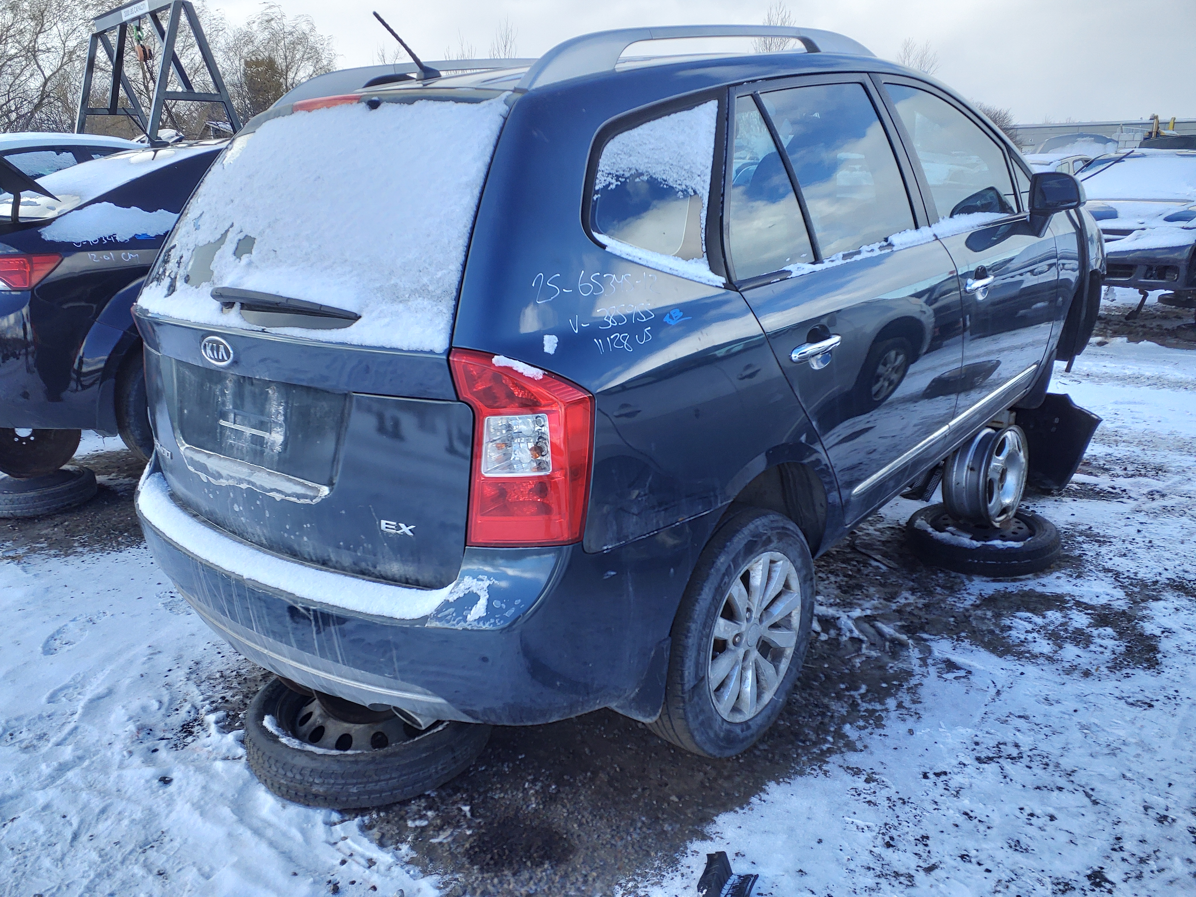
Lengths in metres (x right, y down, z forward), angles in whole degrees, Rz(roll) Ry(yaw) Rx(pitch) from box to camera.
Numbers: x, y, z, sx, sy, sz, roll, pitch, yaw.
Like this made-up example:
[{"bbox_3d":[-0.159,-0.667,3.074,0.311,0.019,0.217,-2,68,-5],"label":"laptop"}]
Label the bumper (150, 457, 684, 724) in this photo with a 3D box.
[{"bbox_3d":[-0.650,0.279,2.356,1.770,0.450,0.670,12,24,39],"label":"bumper"}]

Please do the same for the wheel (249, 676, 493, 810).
[{"bbox_3d":[-0.619,0.745,2.480,0.654,0.185,0.654,-1,11,0],"label":"wheel"}]

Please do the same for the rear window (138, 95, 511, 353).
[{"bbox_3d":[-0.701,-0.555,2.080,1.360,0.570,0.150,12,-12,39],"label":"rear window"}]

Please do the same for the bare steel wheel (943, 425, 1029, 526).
[{"bbox_3d":[1.545,0.099,3.579,0.408,0.408,0.175,-17,20,-42],"label":"bare steel wheel"}]

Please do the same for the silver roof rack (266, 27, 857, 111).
[{"bbox_3d":[-0.042,-1.130,2.721,1.130,0.175,1.630,12,24,39],"label":"silver roof rack"}]

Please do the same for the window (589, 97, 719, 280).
[{"bbox_3d":[0.156,-0.534,1.897,0.570,0.410,0.090,-21,5,-41],"label":"window"}]

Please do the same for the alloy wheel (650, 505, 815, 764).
[{"bbox_3d":[0.329,0.461,2.330,0.204,0.654,0.654,12,24,41],"label":"alloy wheel"}]

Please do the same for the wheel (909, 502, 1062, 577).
[{"bbox_3d":[1.546,0.357,3.623,0.570,0.125,0.570,-2,16,1],"label":"wheel"}]

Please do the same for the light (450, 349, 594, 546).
[{"bbox_3d":[-0.140,0.009,1.672,0.210,0.395,0.210,12,24,39],"label":"light"}]

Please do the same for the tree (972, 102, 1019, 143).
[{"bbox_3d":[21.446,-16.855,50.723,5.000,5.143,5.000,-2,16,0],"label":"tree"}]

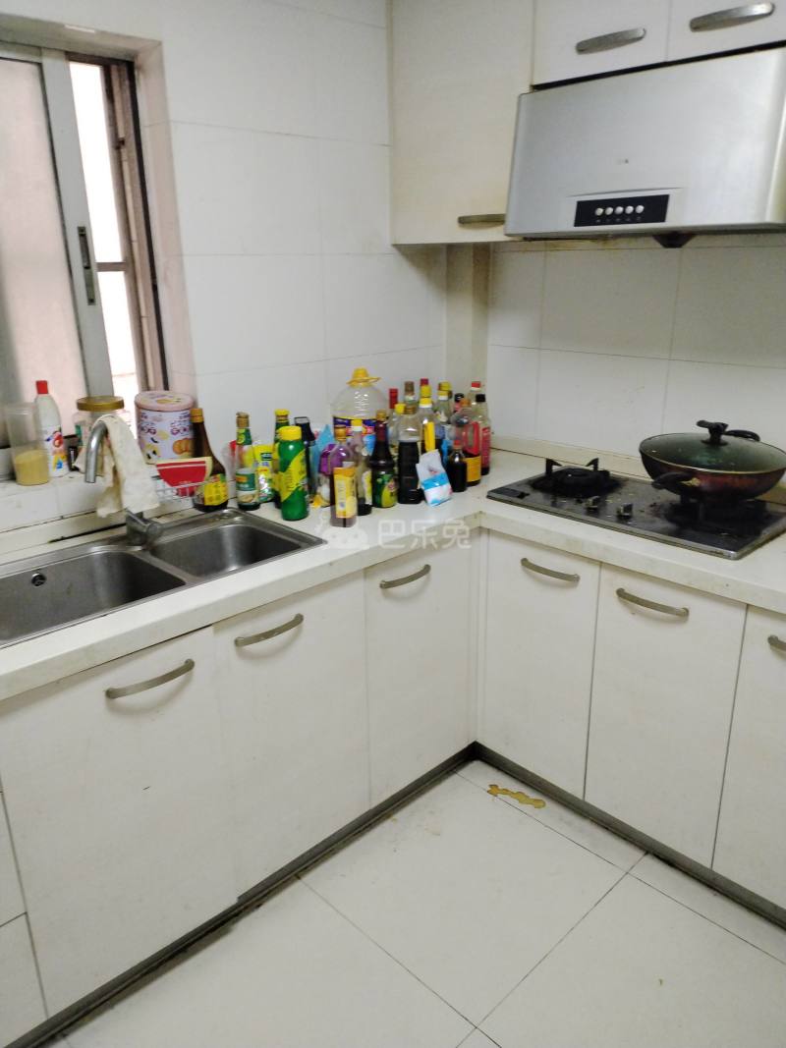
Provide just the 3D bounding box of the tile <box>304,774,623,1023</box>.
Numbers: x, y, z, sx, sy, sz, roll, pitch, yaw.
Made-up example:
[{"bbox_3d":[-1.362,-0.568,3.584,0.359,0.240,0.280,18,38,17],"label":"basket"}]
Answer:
[{"bbox_3d":[0.175,0.896,2.003,0.600,0.012,0.600,-18,25,-41],"label":"tile"}]

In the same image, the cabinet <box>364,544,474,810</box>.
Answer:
[{"bbox_3d":[-0.107,0.326,2.317,0.420,0.703,0.550,-18,25,-42],"label":"cabinet"}]

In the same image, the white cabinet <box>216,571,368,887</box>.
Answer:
[{"bbox_3d":[-0.399,0.428,2.051,0.425,0.710,0.530,-18,25,-41],"label":"white cabinet"}]

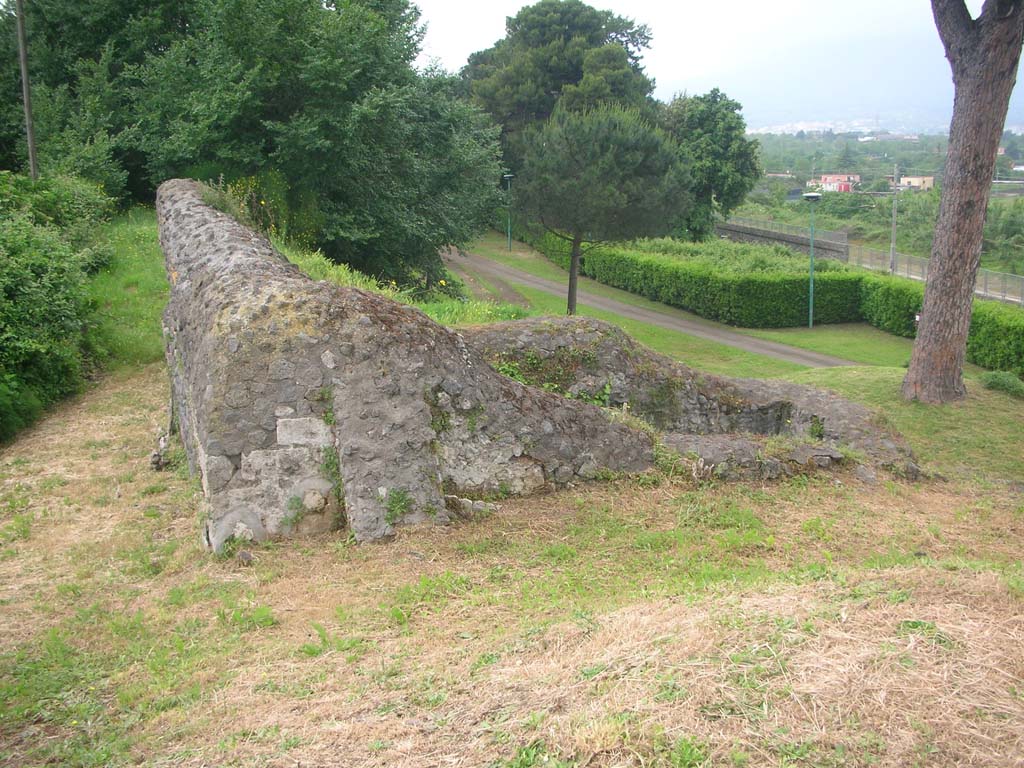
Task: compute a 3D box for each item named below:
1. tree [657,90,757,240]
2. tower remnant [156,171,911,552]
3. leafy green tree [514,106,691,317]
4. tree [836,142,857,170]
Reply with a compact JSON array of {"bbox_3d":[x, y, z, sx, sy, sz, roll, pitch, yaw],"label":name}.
[{"bbox_3d":[8.968,-9.929,47.984,5.097,7.259,5.097,0,12,0],"label":"tree"},{"bbox_3d":[-1.011,-1.037,10.787,4.900,1.950,9.000,-4,13,-20],"label":"tower remnant"},{"bbox_3d":[2.576,-4.734,29.153,4.897,6.063,4.897,0,12,0],"label":"leafy green tree"},{"bbox_3d":[91.517,-62.095,283.280,5.472,7.750,5.472,0,12,0],"label":"tree"}]

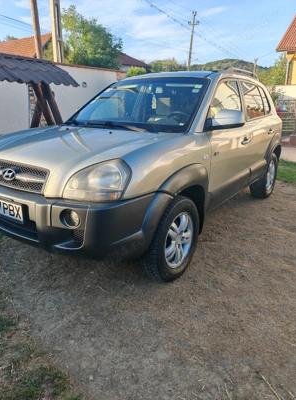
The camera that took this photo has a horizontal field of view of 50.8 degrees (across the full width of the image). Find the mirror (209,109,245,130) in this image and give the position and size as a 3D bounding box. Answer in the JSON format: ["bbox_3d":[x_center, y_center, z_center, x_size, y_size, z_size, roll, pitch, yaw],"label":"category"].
[{"bbox_3d":[0.652,-0.657,2.564,0.265,0.165,0.170,13,22,33],"label":"mirror"}]

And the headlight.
[{"bbox_3d":[-0.297,-0.123,1.867,0.345,0.235,0.255,13,22,33],"label":"headlight"}]

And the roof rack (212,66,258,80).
[{"bbox_3d":[1.080,-1.478,3.641,0.090,0.100,1.450,13,22,33],"label":"roof rack"}]

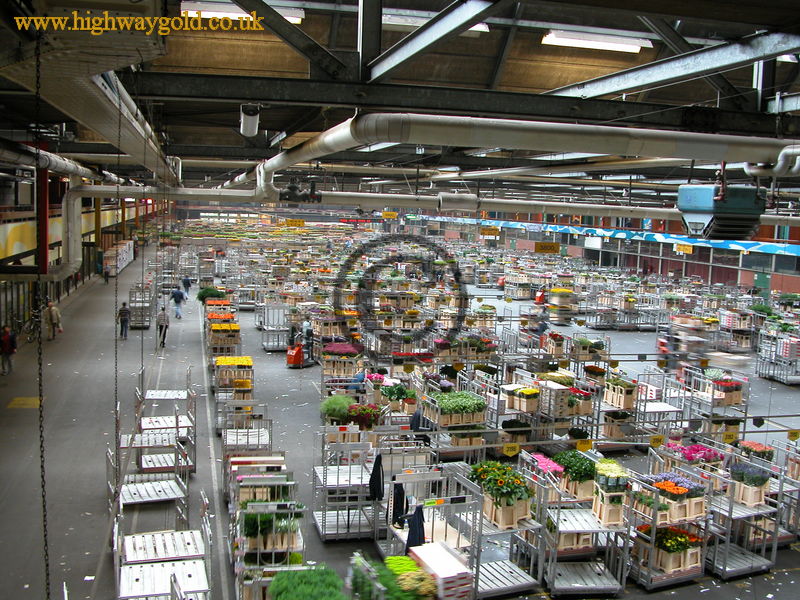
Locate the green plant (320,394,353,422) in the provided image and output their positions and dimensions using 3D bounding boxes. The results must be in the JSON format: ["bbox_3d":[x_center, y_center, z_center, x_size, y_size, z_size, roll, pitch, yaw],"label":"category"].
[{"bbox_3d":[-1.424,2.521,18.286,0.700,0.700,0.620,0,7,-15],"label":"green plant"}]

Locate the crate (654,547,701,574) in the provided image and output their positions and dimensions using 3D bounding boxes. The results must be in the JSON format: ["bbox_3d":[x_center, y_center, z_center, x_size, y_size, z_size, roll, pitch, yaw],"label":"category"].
[{"bbox_3d":[5.389,4.931,15.578,0.780,0.380,0.420,-1,8,-27],"label":"crate"}]

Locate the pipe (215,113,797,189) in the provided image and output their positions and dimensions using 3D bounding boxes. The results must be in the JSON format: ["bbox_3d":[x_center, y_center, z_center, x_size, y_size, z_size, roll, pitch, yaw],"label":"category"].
[{"bbox_3d":[-2.093,-4.005,26.009,5.350,0.340,35.000,0,7,-15],"label":"pipe"}]

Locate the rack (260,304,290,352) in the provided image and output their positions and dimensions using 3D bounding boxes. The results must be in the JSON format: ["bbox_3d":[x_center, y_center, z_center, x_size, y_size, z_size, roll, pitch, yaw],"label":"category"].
[{"bbox_3d":[-5.697,1.254,37.422,1.020,2.000,1.300,0,7,-15],"label":"rack"}]

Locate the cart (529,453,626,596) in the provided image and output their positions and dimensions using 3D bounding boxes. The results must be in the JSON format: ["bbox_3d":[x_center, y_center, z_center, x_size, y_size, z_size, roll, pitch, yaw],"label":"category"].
[{"bbox_3d":[3.384,4.316,15.080,1.330,1.950,1.020,2,7,-5],"label":"cart"}]

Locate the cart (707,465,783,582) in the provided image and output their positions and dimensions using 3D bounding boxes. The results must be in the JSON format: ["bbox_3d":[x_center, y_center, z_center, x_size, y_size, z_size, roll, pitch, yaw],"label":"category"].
[{"bbox_3d":[6.682,4.325,16.085,1.330,1.960,1.020,-1,8,-25],"label":"cart"}]

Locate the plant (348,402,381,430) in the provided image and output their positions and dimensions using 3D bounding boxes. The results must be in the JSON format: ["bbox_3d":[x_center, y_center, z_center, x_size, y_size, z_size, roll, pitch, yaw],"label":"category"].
[{"bbox_3d":[-0.828,2.689,18.359,0.700,0.660,0.600,0,7,-15],"label":"plant"}]

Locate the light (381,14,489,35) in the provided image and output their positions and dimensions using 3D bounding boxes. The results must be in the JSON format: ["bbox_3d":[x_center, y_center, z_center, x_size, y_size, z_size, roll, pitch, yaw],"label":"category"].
[{"bbox_3d":[0.347,-3.297,9.678,1.500,0.130,0.260,0,7,-15],"label":"light"}]

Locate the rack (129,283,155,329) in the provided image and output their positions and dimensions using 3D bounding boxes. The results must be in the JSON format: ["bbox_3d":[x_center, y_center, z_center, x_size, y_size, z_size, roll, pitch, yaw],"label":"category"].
[{"bbox_3d":[-13.387,0.459,41.779,1.020,1.950,1.300,0,7,-15],"label":"rack"}]

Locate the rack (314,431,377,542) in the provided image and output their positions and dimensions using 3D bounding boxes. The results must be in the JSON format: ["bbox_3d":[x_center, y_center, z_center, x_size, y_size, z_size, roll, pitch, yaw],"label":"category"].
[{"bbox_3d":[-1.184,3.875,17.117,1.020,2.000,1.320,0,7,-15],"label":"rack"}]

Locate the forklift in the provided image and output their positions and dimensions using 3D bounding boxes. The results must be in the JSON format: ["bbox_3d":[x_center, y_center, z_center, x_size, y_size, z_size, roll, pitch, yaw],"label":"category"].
[{"bbox_3d":[-4.173,1.932,34.209,0.850,1.540,1.550,4,7,17],"label":"forklift"}]

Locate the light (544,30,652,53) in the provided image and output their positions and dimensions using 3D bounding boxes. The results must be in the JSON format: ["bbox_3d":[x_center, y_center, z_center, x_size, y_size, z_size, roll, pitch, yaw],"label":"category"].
[{"bbox_3d":[2.515,-3.284,10.283,1.500,0.130,0.240,0,7,-15],"label":"light"}]

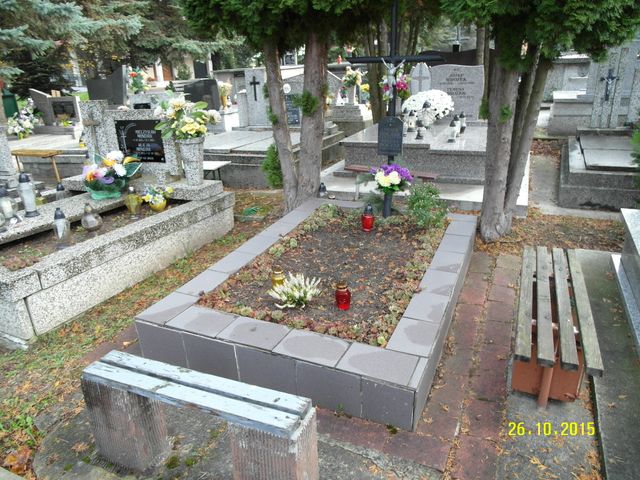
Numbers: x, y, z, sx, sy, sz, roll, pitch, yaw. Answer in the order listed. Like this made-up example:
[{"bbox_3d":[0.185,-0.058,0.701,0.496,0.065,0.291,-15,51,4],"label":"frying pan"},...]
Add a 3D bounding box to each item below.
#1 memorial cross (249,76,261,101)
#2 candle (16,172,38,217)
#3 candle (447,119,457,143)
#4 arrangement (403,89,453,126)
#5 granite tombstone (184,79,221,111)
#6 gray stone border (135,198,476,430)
[{"bbox_3d":[-0.981,-2.293,6.716,0.170,0.380,0.030,8,24,23],"label":"memorial cross"},{"bbox_3d":[-2.375,-0.368,3.598,0.118,0.358,0.118,8,24,23],"label":"candle"},{"bbox_3d":[1.548,-1.272,5.180,0.088,0.266,0.088,8,24,23],"label":"candle"},{"bbox_3d":[1.554,-1.891,6.283,0.680,0.520,0.640,8,24,23],"label":"arrangement"},{"bbox_3d":[-1.928,-2.379,7.281,0.610,0.540,0.130,8,24,23],"label":"granite tombstone"},{"bbox_3d":[0.165,0.209,3.027,1.479,0.210,2.240,8,24,23],"label":"gray stone border"}]

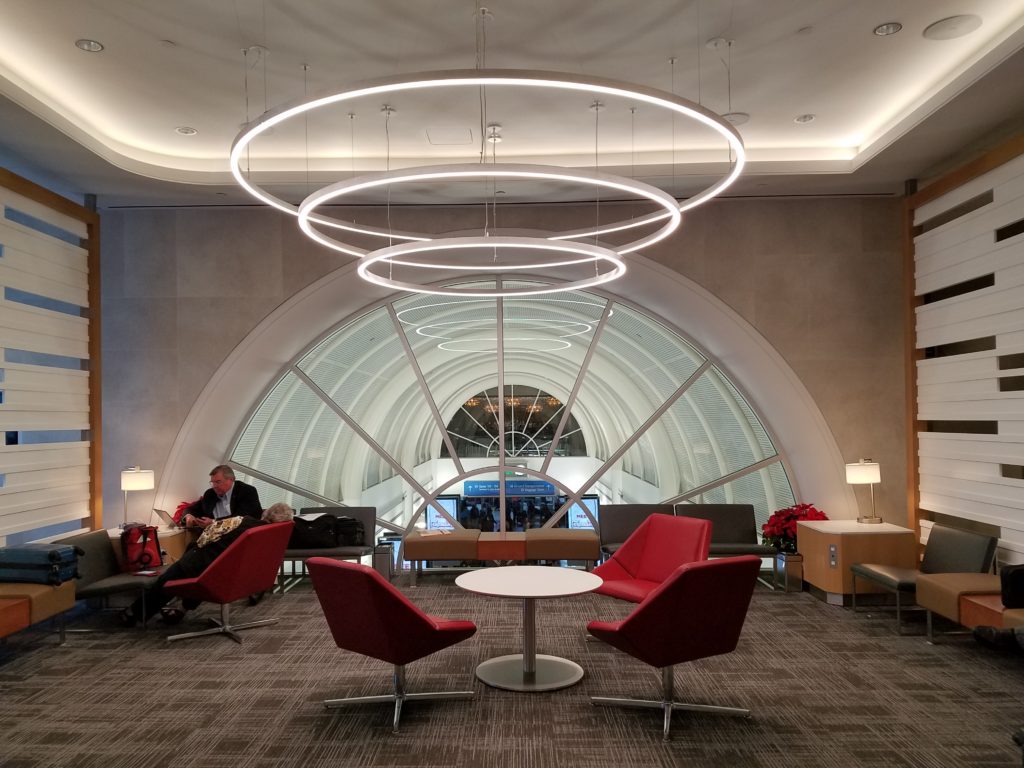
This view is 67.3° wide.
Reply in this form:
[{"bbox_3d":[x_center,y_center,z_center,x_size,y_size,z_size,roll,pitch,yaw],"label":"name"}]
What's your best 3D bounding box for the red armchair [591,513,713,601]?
[{"bbox_3d":[0.928,1.326,5.248,0.720,0.795,0.825,1,-3,-37],"label":"red armchair"}]

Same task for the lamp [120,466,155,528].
[{"bbox_3d":[-3.591,1.087,7.366,0.330,0.590,0.310,-1,-3,1],"label":"lamp"}]

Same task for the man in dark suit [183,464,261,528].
[{"bbox_3d":[-2.452,1.269,6.596,0.630,1.140,0.870,-2,-3,27],"label":"man in dark suit"}]

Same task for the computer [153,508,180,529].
[{"bbox_3d":[-3.091,1.258,7.153,0.330,0.175,0.310,2,-4,-43],"label":"computer"}]

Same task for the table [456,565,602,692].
[{"bbox_3d":[0.114,1.501,4.766,0.910,0.566,0.910,-1,-3,1],"label":"table"}]

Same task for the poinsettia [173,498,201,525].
[{"bbox_3d":[-2.803,1.208,6.947,0.465,0.420,0.465,-1,-3,0],"label":"poinsettia"}]

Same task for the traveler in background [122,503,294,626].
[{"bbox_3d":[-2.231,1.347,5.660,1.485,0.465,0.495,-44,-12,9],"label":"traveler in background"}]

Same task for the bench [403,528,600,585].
[{"bbox_3d":[-0.085,1.688,7.472,1.830,0.445,0.640,-1,-3,1],"label":"bench"}]

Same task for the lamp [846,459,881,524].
[{"bbox_3d":[3.152,0.960,6.881,0.330,0.590,0.310,-1,-3,1],"label":"lamp"}]

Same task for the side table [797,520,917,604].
[{"bbox_3d":[2.831,1.462,6.349,0.667,0.562,0.705,-1,-3,0],"label":"side table"}]

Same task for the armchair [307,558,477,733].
[{"bbox_3d":[-0.662,1.355,4.235,0.630,0.834,0.750,-3,-3,40],"label":"armchair"}]

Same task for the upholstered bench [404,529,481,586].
[{"bbox_3d":[-0.630,1.622,7.214,0.667,0.431,0.645,-1,-3,0],"label":"upholstered bench"}]

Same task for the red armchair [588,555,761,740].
[{"bbox_3d":[0.848,1.270,3.975,0.825,0.795,0.720,1,-3,-30],"label":"red armchair"}]

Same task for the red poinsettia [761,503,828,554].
[{"bbox_3d":[2.606,1.328,7.070,0.620,0.480,0.550,-1,-3,1],"label":"red poinsettia"}]

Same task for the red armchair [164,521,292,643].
[{"bbox_3d":[-1.992,1.383,5.473,0.720,0.795,0.825,-2,-3,18],"label":"red armchair"}]

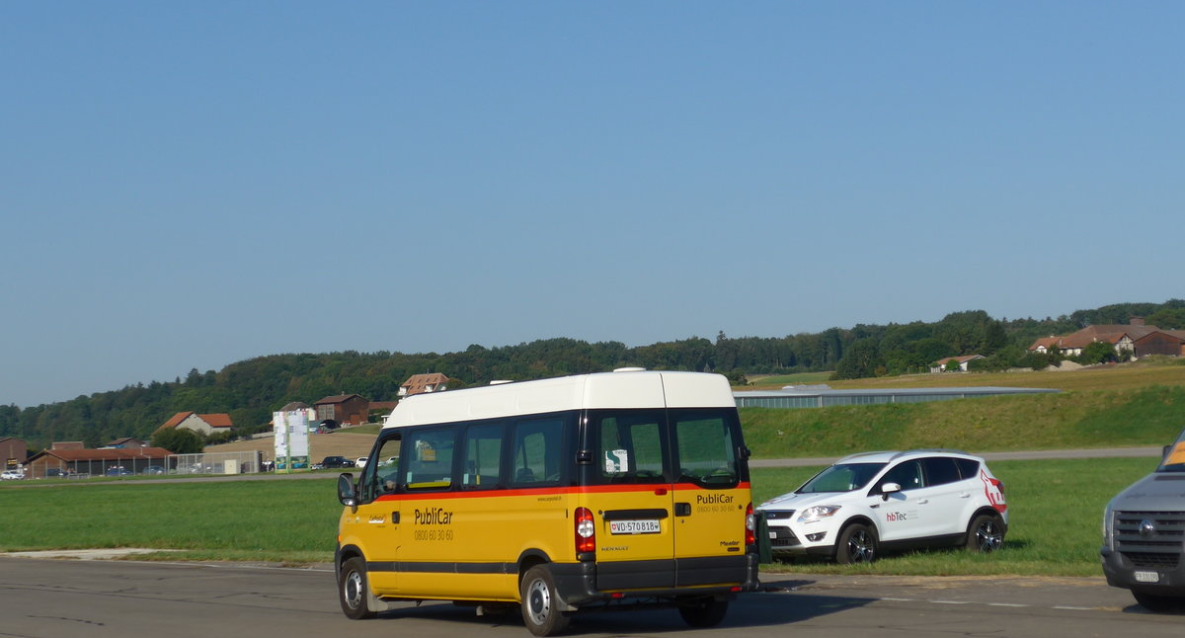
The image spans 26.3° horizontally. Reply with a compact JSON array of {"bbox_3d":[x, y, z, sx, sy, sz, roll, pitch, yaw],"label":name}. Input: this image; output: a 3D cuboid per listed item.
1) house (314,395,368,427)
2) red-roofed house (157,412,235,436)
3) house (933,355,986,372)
[{"bbox_3d":[-57.112,20.799,576.806,9.000,7.200,8.300,-5,-5,44],"label":"house"},{"bbox_3d":[-95.554,25.887,612.045,16.500,6.700,12.000,0,-4,-24],"label":"red-roofed house"},{"bbox_3d":[93.636,11.482,643.118,10.000,4.600,12.000,0,-4,-22],"label":"house"}]

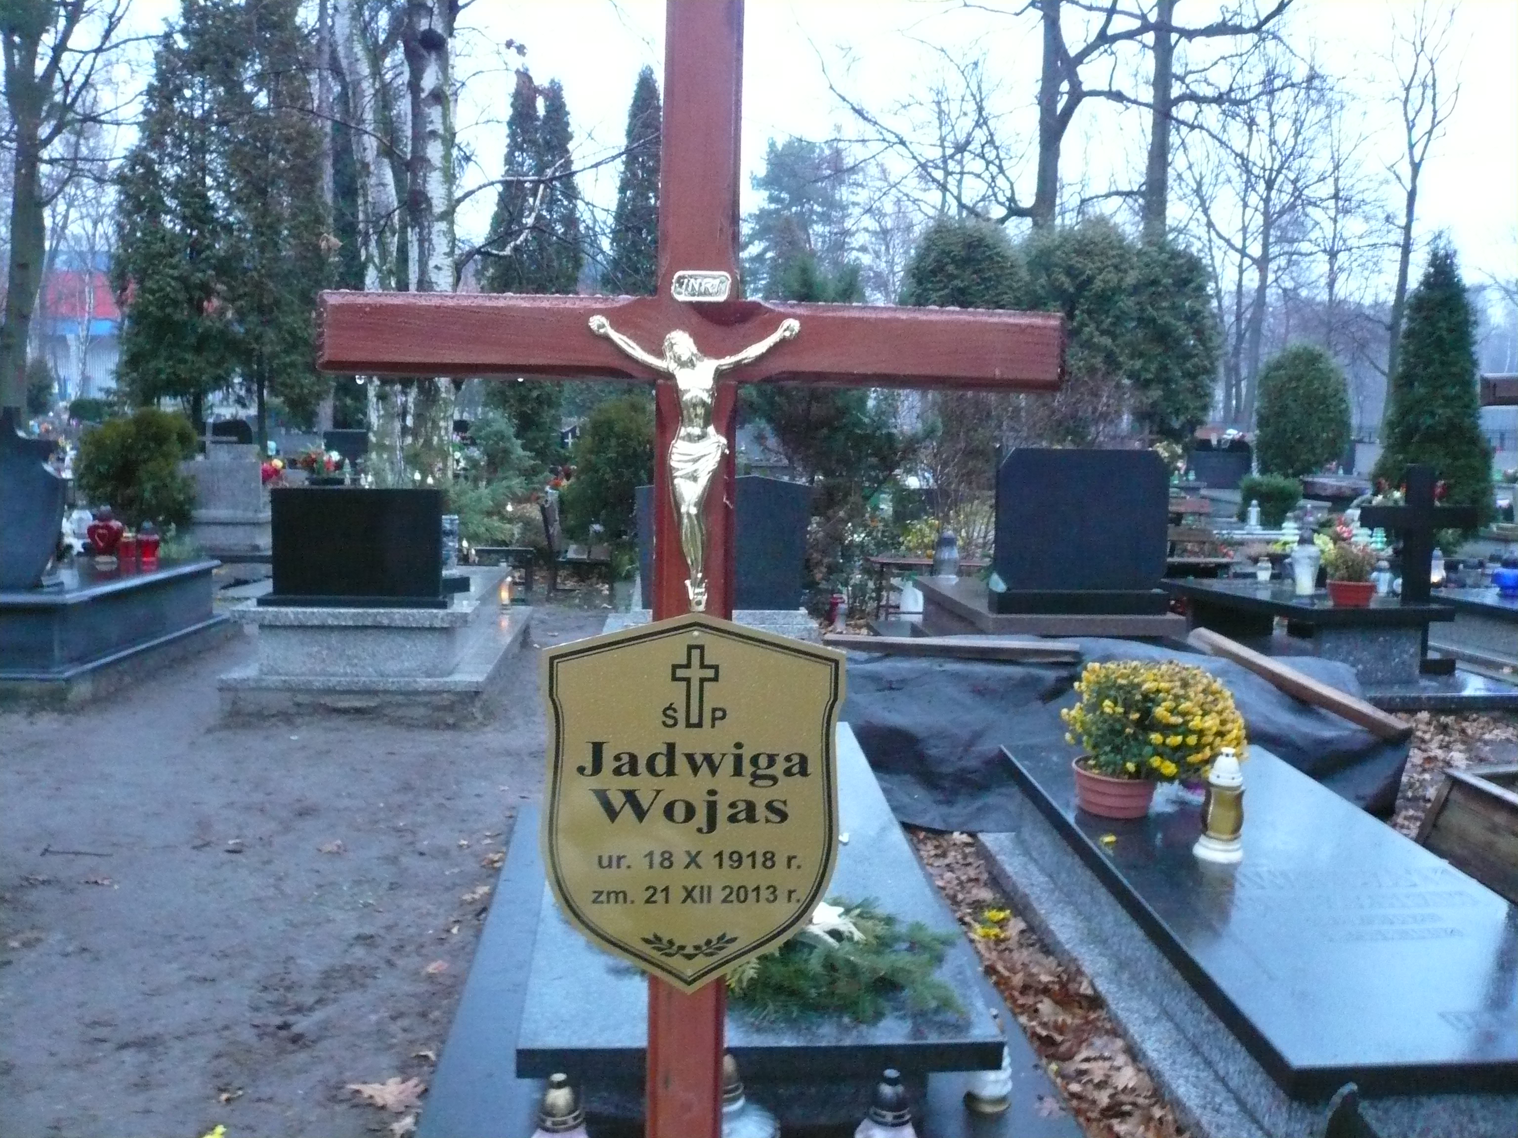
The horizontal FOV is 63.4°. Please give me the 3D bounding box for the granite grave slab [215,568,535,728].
[{"bbox_3d":[-1.724,0.281,5.893,1.075,0.480,1.900,1,7,-5],"label":"granite grave slab"}]

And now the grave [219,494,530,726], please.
[{"bbox_3d":[-1.750,0.033,6.011,1.071,0.948,2.060,1,7,-4],"label":"grave"}]

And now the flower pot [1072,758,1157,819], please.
[{"bbox_3d":[0.909,0.564,3.151,0.211,0.118,0.211,1,7,0],"label":"flower pot"}]

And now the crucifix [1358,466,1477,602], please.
[{"bbox_3d":[3.222,-0.173,6.002,0.515,0.659,0.093,1,7,-4],"label":"crucifix"}]

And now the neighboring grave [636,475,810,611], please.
[{"bbox_3d":[-0.163,-0.127,5.443,0.742,0.618,0.134,1,7,-4],"label":"neighboring grave"}]

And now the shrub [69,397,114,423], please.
[{"bbox_3d":[-16.240,-3.781,30.000,1.275,0.869,1.275,1,7,-5],"label":"shrub"}]

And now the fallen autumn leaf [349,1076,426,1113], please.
[{"bbox_3d":[-0.707,0.983,2.327,0.147,0.030,0.120,1,7,-5],"label":"fallen autumn leaf"}]

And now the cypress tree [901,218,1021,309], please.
[{"bbox_3d":[3.461,-3.399,20.332,1.957,4.635,1.957,1,7,-4],"label":"cypress tree"}]

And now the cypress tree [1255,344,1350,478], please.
[{"bbox_3d":[8.961,-2.317,19.982,1.463,2.575,1.463,1,7,-4],"label":"cypress tree"}]

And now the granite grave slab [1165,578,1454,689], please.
[{"bbox_3d":[2.770,0.244,6.489,0.730,0.370,1.700,1,7,-5],"label":"granite grave slab"}]

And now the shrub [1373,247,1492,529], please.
[{"bbox_3d":[8.961,-2.317,16.068,1.463,3.708,1.463,1,7,-4],"label":"shrub"}]

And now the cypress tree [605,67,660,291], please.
[{"bbox_3d":[-2.330,-6.205,25.000,1.835,8.089,1.835,1,7,-5],"label":"cypress tree"}]

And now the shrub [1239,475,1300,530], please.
[{"bbox_3d":[5.197,-0.670,12.500,0.652,0.604,0.652,1,7,-5],"label":"shrub"}]

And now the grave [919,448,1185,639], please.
[{"bbox_3d":[1.383,-0.047,6.132,0.940,1.120,1.660,1,7,-5],"label":"grave"}]

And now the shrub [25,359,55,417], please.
[{"bbox_3d":[-19.394,-4.797,33.000,0.956,1.721,0.956,1,7,-5],"label":"shrub"}]

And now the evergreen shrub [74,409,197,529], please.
[{"bbox_3d":[-4.738,-0.577,9.301,0.927,1.236,0.927,1,7,-4],"label":"evergreen shrub"}]

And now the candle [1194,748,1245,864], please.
[{"bbox_3d":[1.058,0.536,2.804,0.111,0.258,0.111,1,7,-4],"label":"candle"}]

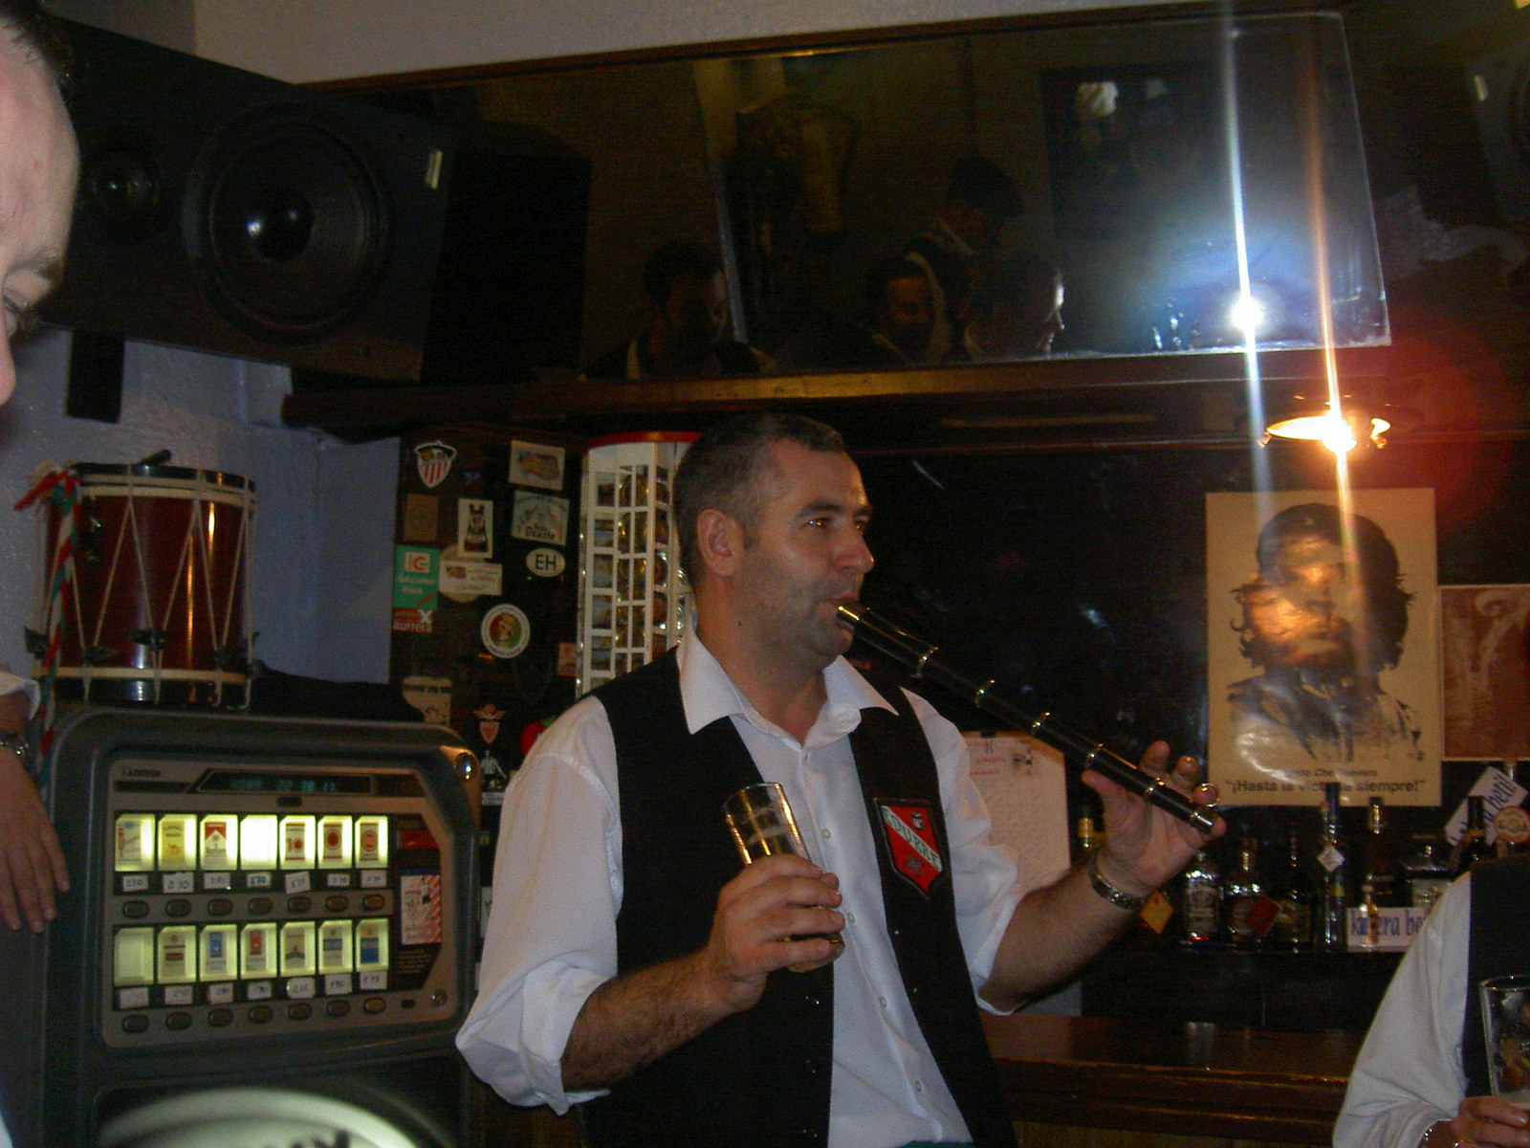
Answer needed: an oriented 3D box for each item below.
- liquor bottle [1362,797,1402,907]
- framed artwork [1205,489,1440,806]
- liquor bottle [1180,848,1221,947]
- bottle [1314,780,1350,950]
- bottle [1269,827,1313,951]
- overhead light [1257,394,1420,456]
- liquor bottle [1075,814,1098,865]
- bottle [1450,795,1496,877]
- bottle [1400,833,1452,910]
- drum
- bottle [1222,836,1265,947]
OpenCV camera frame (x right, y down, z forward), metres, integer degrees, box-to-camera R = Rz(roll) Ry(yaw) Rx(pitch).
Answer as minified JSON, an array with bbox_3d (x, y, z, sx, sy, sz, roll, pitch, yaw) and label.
[{"bbox_3d":[1.197,0.579,3.369,0.075,0.286,0.075,-1,-5,13],"label":"liquor bottle"},{"bbox_3d":[1.147,0.152,3.545,0.454,0.647,0.010,-1,-5,13],"label":"framed artwork"},{"bbox_3d":[0.863,0.618,3.415,0.076,0.229,0.076,-1,-5,13],"label":"liquor bottle"},{"bbox_3d":[1.106,0.571,3.361,0.061,0.322,0.061,-1,-5,13],"label":"bottle"},{"bbox_3d":[1.031,0.612,3.375,0.077,0.237,0.077,-1,-5,13],"label":"bottle"},{"bbox_3d":[1.022,-0.268,3.080,0.255,0.075,0.255,-1,-5,13],"label":"overhead light"},{"bbox_3d":[0.651,0.608,3.498,0.078,0.275,0.078,-1,-5,13],"label":"liquor bottle"},{"bbox_3d":[1.372,0.572,3.328,0.079,0.292,0.079,-1,-5,13],"label":"bottle"},{"bbox_3d":[1.284,0.611,3.345,0.097,0.212,0.085,-1,-5,13],"label":"bottle"},{"bbox_3d":[-0.997,0.023,2.770,0.338,0.365,0.338,-1,-5,13],"label":"drum"},{"bbox_3d":[0.943,0.624,3.395,0.080,0.213,0.080,-1,-5,13],"label":"bottle"}]

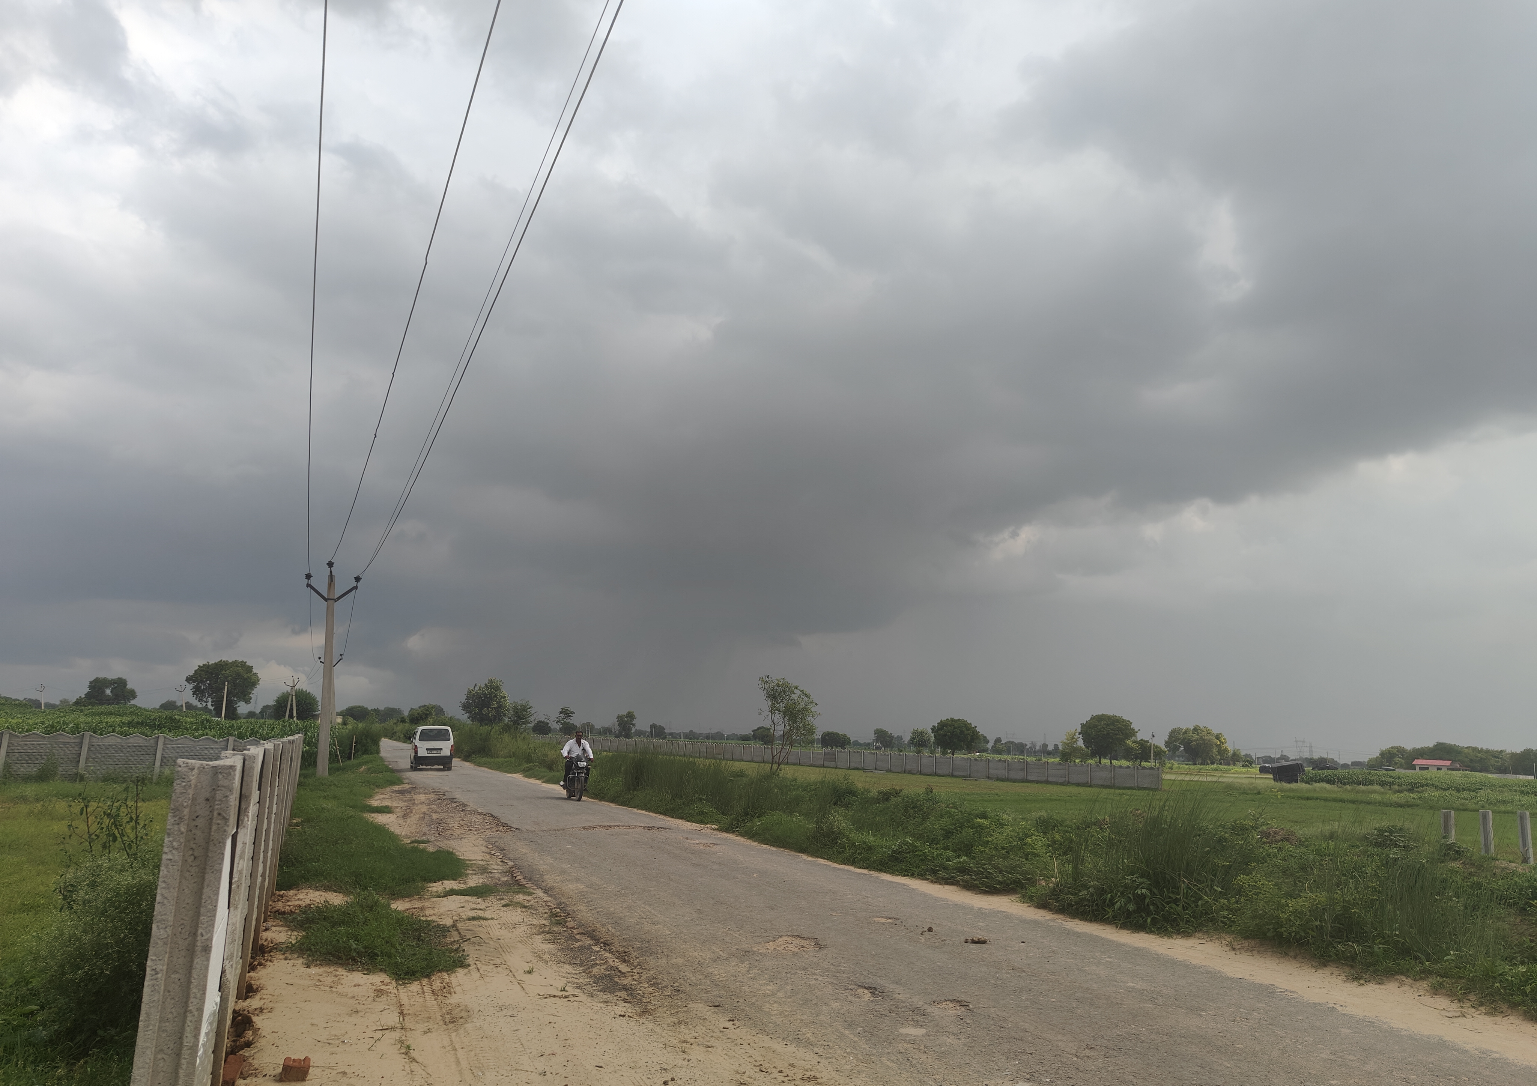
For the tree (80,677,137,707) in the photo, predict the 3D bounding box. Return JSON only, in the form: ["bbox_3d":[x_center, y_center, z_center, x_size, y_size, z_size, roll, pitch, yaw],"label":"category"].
[{"bbox_3d":[-118.007,27.438,189.819,10.175,7.083,10.175,9,-12,-30],"label":"tree"}]

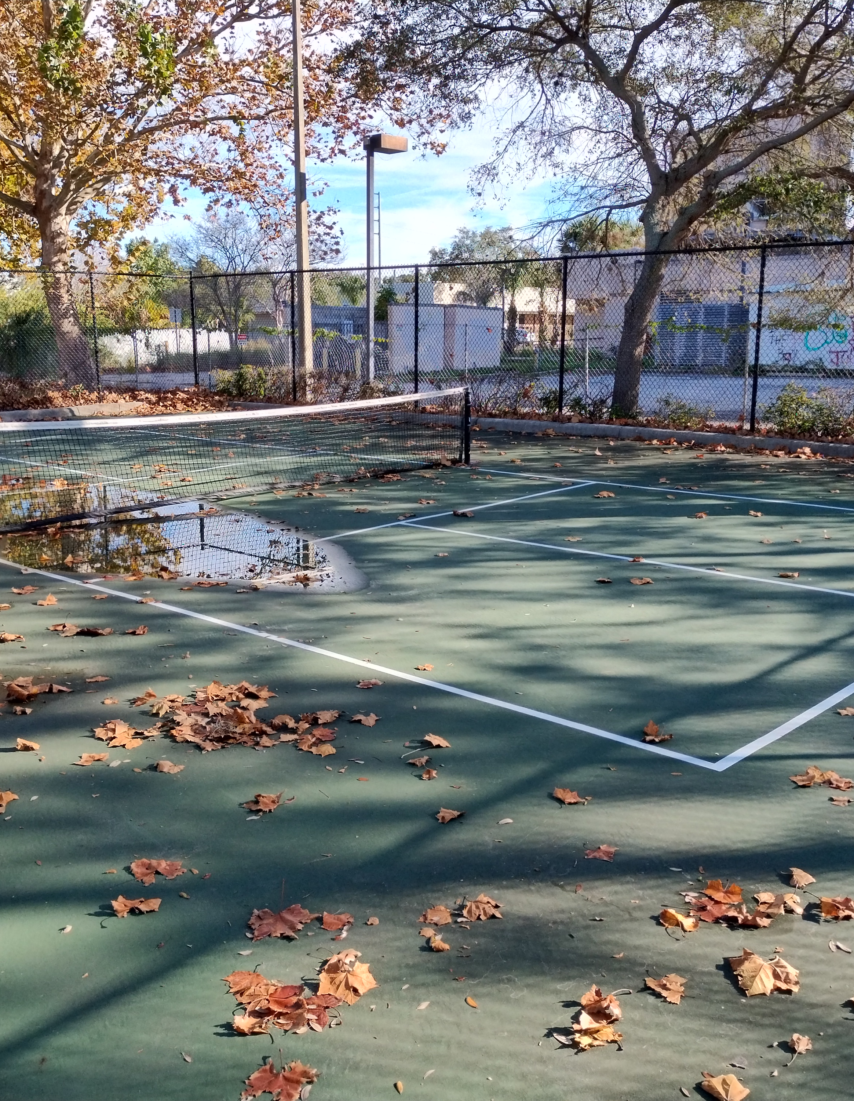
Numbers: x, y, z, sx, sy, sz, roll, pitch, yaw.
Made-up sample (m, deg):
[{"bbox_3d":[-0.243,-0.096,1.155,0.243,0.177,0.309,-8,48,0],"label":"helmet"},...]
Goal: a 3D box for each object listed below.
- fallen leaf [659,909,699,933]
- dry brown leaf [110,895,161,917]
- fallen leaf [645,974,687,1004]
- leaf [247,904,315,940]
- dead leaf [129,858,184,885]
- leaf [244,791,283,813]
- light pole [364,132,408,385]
[{"bbox_3d":[0.659,0.972,2.781,0.100,0.036,0.062,3,12,18],"label":"fallen leaf"},{"bbox_3d":[-0.780,0.949,2.835,0.131,0.030,0.069,0,11,0],"label":"dry brown leaf"},{"bbox_3d":[0.562,1.032,2.499,0.098,0.028,0.096,1,11,5],"label":"fallen leaf"},{"bbox_3d":[-0.379,0.962,2.764,0.172,0.030,0.148,0,11,0],"label":"leaf"},{"bbox_3d":[-0.780,0.925,3.054,0.160,0.032,0.110,0,11,0],"label":"dead leaf"},{"bbox_3d":[-0.535,0.821,3.460,0.128,0.035,0.105,0,11,0],"label":"leaf"},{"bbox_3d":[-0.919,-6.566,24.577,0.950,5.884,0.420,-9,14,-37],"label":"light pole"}]

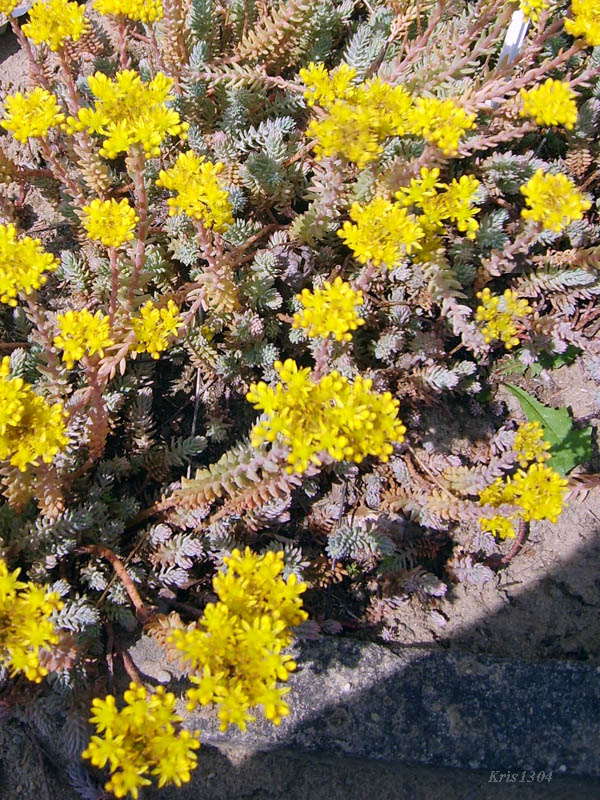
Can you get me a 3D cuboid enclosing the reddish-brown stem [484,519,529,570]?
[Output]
[{"bbox_3d":[0.141,0.100,0.558,0.014,0.049,0.012,22,33,0],"label":"reddish-brown stem"}]

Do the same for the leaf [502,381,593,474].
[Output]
[{"bbox_3d":[0.165,0.015,0.535,0.042,0.015,0.076,-26,62,-15],"label":"leaf"}]

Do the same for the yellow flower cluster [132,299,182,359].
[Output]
[{"bbox_3d":[-0.090,-0.045,0.510,0.030,0.024,0.030,0,58,0],"label":"yellow flower cluster"}]

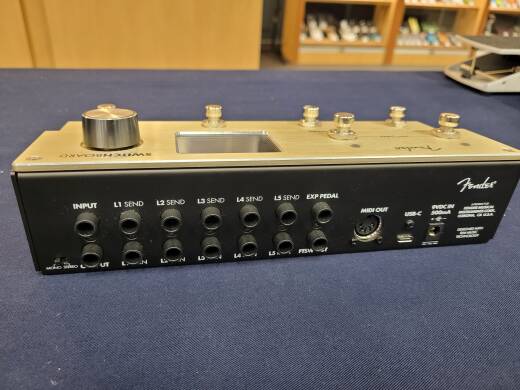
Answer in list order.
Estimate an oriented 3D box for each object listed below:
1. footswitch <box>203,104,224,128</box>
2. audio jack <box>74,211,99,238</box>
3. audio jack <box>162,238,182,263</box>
[{"bbox_3d":[-0.033,-0.056,0.278,0.017,0.013,0.017,-2,24,-11],"label":"footswitch"},{"bbox_3d":[-0.084,0.014,0.189,0.009,0.009,0.007,-2,30,-11],"label":"audio jack"},{"bbox_3d":[-0.046,0.029,0.206,0.009,0.009,0.007,-2,30,-11],"label":"audio jack"}]

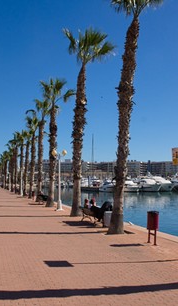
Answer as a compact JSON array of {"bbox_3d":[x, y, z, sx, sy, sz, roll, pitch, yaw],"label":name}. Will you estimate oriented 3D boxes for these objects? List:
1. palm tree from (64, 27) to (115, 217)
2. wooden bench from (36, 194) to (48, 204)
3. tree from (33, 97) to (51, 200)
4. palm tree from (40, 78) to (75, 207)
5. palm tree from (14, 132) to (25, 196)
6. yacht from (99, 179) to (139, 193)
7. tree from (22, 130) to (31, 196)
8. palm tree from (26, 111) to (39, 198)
[{"bbox_3d":[0.000,-1.813,18.744,2.700,10.380,2.600,0,-5,0],"label":"palm tree"},{"bbox_3d":[-3.809,3.720,28.610,0.650,0.820,1.750,1,-5,-16],"label":"wooden bench"},{"bbox_3d":[-4.259,-0.350,31.917,2.000,9.750,2.000,1,-5,-16],"label":"tree"},{"bbox_3d":[-2.504,-0.804,25.240,2.300,9.271,2.300,1,-5,-16],"label":"palm tree"},{"bbox_3d":[-10.265,1.424,50.910,1.900,9.580,1.900,1,-5,-16],"label":"palm tree"},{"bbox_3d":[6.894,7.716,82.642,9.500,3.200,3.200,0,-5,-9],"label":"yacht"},{"bbox_3d":[-8.135,1.319,44.867,1.800,8.570,1.800,1,-5,-16],"label":"tree"},{"bbox_3d":[-6.297,0.192,38.418,1.800,9.770,1.800,1,-5,-16],"label":"palm tree"}]

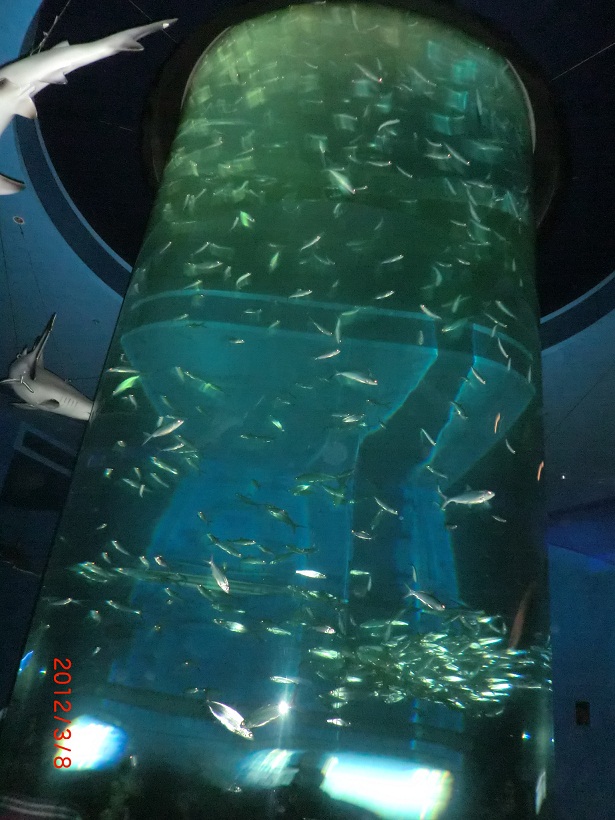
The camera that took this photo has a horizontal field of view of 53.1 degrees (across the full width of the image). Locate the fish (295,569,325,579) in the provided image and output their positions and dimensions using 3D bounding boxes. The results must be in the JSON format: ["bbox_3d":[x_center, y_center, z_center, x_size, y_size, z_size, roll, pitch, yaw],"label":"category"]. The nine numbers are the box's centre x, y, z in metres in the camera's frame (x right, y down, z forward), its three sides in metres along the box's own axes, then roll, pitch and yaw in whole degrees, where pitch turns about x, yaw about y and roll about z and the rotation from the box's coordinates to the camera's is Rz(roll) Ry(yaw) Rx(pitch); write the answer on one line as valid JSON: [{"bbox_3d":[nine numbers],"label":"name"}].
[{"bbox_3d":[0.012,0.776,2.898,0.161,0.047,0.021,11,-22,3],"label":"fish"}]

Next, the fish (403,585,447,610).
[{"bbox_3d":[0.494,0.790,2.587,0.184,0.053,0.024,27,-22,7],"label":"fish"}]

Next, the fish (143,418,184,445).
[{"bbox_3d":[-0.610,0.087,2.608,0.201,0.058,0.026,-28,-31,8],"label":"fish"}]

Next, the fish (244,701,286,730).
[{"bbox_3d":[-0.151,1.109,2.236,0.188,0.057,0.025,-15,-15,-22],"label":"fish"}]

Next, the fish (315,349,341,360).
[{"bbox_3d":[0.113,-0.320,3.483,0.168,0.049,0.022,-19,-32,24],"label":"fish"}]

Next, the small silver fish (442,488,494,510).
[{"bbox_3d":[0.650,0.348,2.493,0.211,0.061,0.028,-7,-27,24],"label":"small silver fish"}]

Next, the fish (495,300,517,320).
[{"bbox_3d":[1.094,-0.542,3.387,0.172,0.050,0.022,38,-31,-12],"label":"fish"}]

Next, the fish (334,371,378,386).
[{"bbox_3d":[0.218,-0.130,2.708,0.202,0.059,0.026,15,-24,-11],"label":"fish"}]

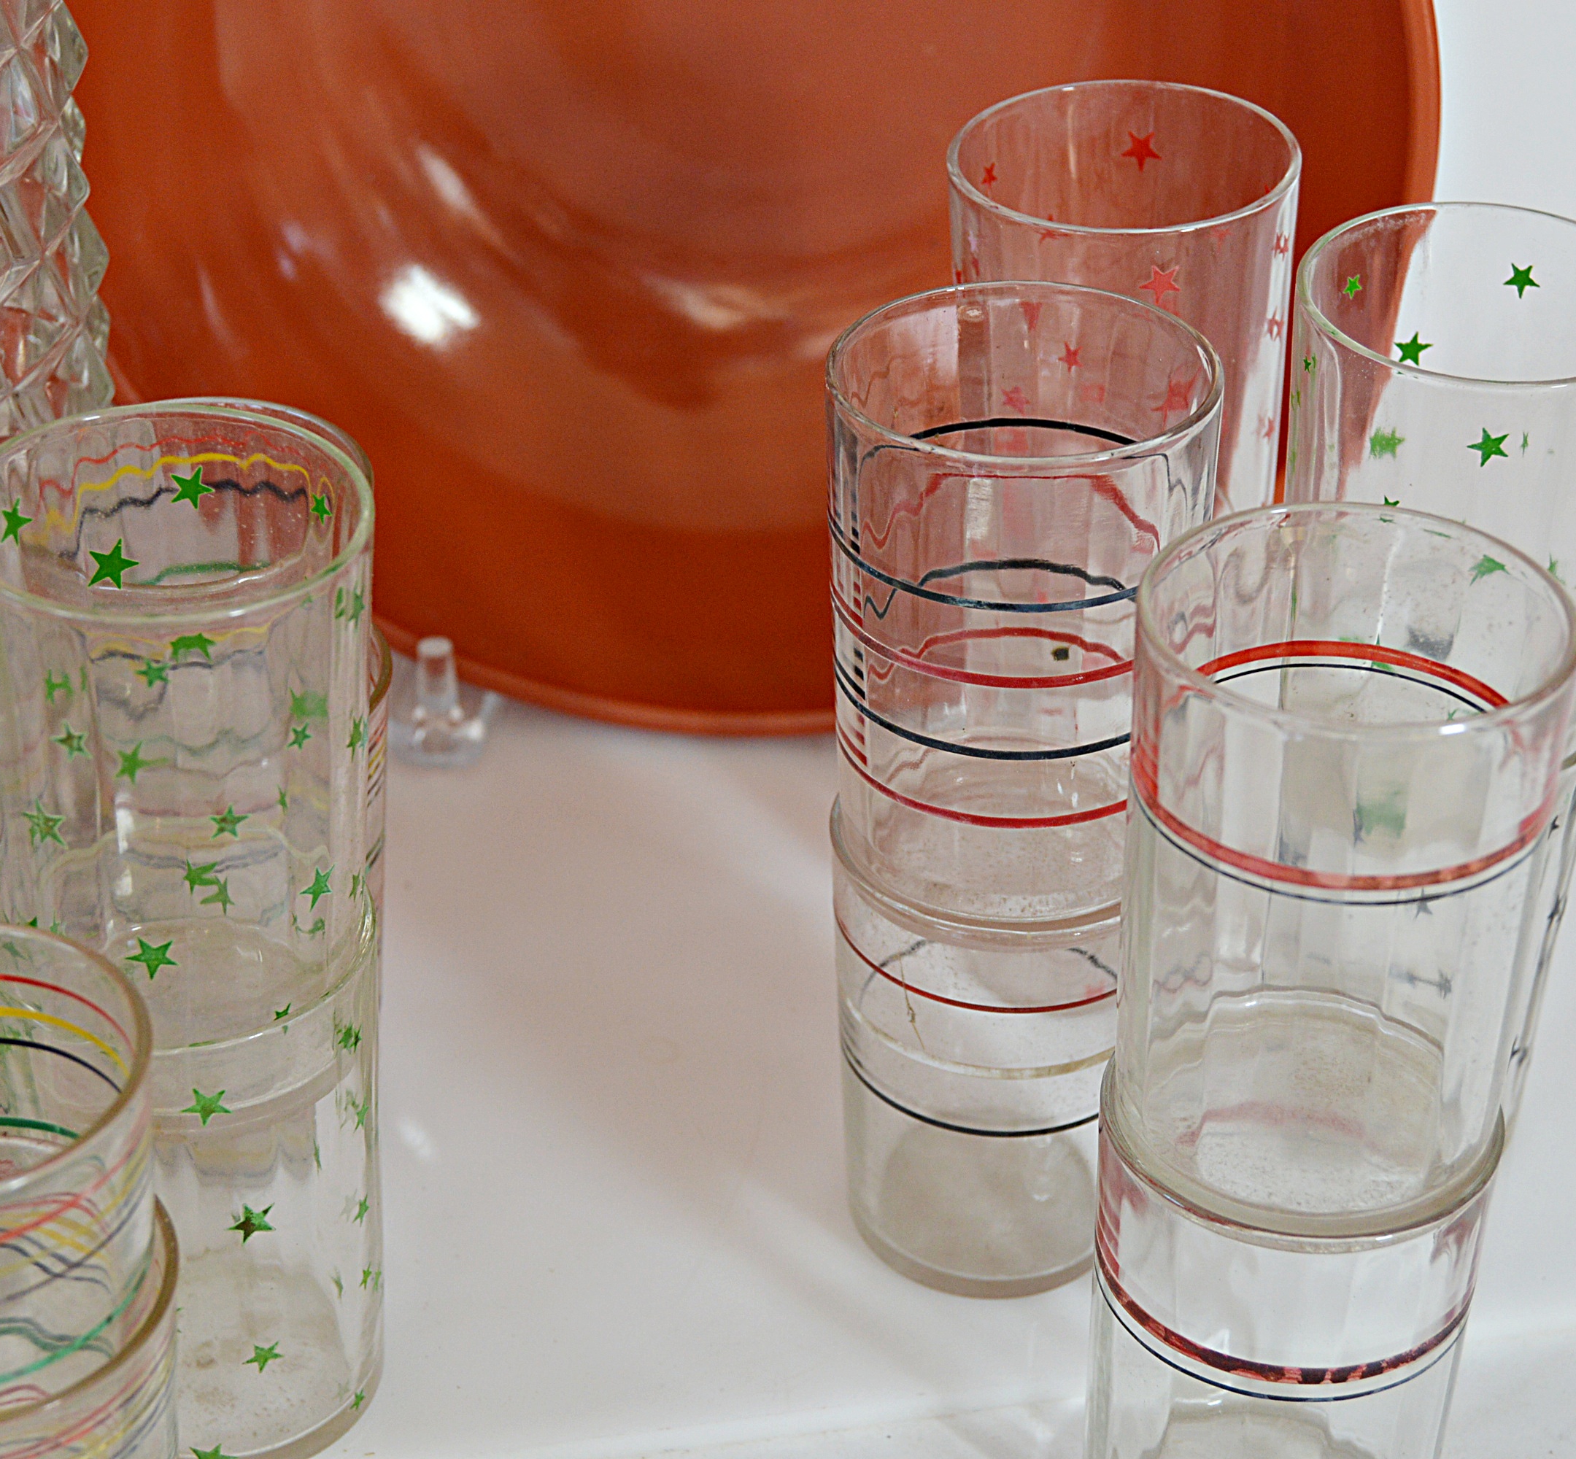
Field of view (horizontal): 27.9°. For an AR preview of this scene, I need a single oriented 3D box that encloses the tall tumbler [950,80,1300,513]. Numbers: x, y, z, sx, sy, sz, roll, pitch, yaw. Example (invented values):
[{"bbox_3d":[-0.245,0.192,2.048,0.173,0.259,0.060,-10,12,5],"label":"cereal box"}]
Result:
[{"bbox_3d":[0.068,-0.067,0.670,0.070,0.118,0.070,0,35,0],"label":"tall tumbler"}]

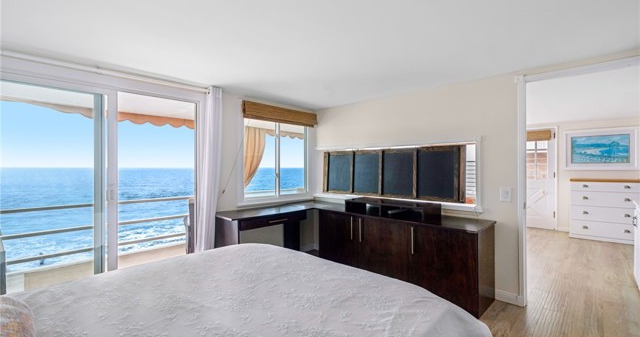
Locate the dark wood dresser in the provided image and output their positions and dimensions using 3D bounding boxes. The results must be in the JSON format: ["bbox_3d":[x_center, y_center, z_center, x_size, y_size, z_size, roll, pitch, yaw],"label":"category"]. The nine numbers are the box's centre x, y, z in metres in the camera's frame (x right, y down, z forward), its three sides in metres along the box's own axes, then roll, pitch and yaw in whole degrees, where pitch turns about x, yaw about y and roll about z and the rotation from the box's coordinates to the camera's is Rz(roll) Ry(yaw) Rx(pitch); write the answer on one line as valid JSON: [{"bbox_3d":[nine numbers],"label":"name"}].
[{"bbox_3d":[0.817,0.834,3.135,1.811,0.812,0.490,0,0,43],"label":"dark wood dresser"}]

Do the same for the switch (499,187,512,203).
[{"bbox_3d":[1.725,0.244,2.631,0.082,0.121,0.015,0,0,43],"label":"switch"}]

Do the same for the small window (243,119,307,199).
[{"bbox_3d":[-0.559,-0.154,3.824,0.080,1.056,1.093,0,0,43],"label":"small window"}]

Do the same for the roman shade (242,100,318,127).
[{"bbox_3d":[-0.486,-0.703,3.853,0.081,0.202,1.248,0,0,43],"label":"roman shade"}]

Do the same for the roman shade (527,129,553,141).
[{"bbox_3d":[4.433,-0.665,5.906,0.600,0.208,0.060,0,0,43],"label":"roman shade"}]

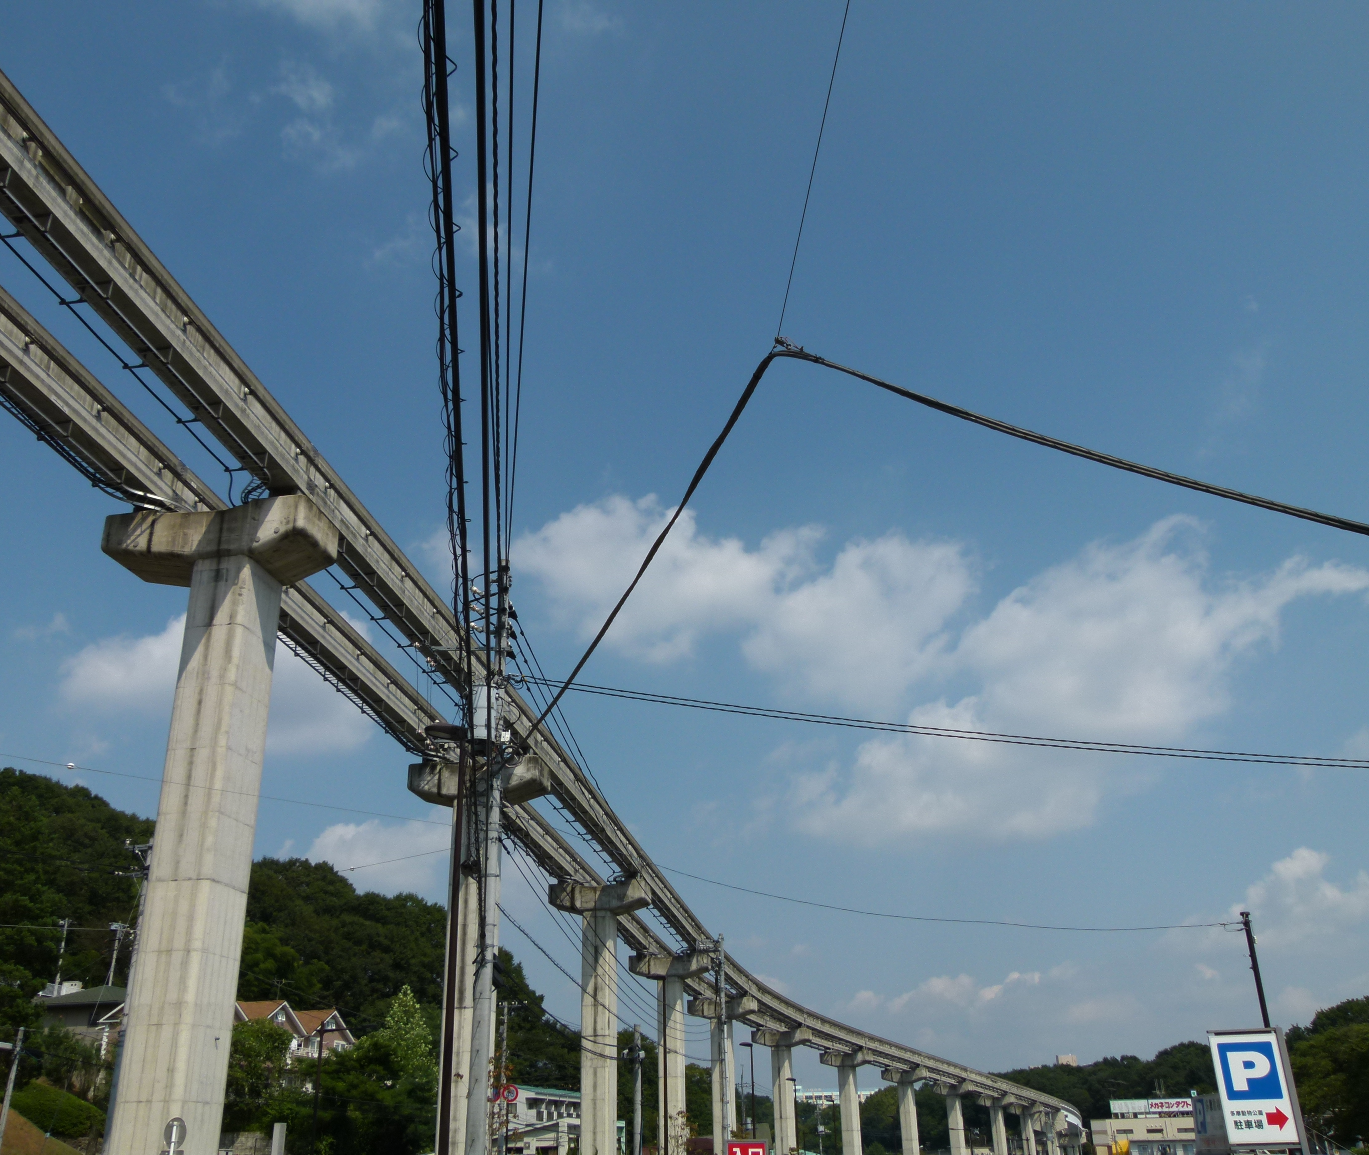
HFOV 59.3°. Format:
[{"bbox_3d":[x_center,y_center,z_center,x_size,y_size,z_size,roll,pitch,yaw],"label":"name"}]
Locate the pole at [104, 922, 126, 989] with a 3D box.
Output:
[{"bbox_3d":[-55.278,38.231,116.018,1.600,9.600,0.600,-11,-26,21],"label":"pole"}]

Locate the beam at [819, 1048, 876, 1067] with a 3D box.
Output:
[{"bbox_3d":[17.729,52.680,131.050,5.200,1.430,2.028,-12,-27,22],"label":"beam"}]

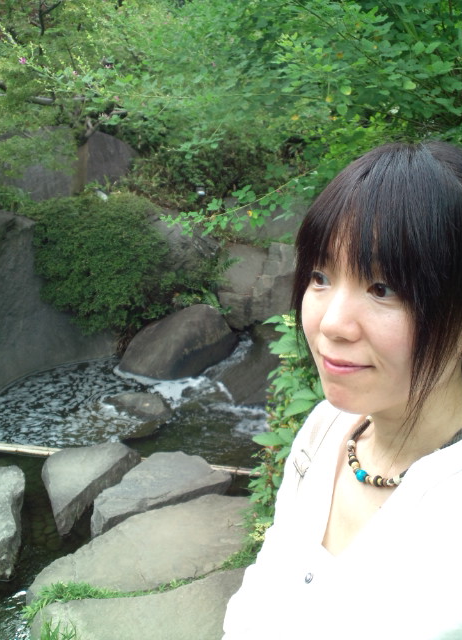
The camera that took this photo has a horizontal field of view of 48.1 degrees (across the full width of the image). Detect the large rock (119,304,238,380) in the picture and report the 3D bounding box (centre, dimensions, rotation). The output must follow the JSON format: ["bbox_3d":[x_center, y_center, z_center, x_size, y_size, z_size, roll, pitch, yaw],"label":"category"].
[{"bbox_3d":[-0.500,0.144,5.168,1.060,0.600,0.720,-6,15,-21],"label":"large rock"}]

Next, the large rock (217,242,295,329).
[{"bbox_3d":[0.320,-0.397,5.724,0.950,0.900,0.650,0,14,0],"label":"large rock"}]

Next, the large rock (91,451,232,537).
[{"bbox_3d":[-0.375,0.916,2.733,0.720,0.210,0.450,-10,17,-34],"label":"large rock"}]

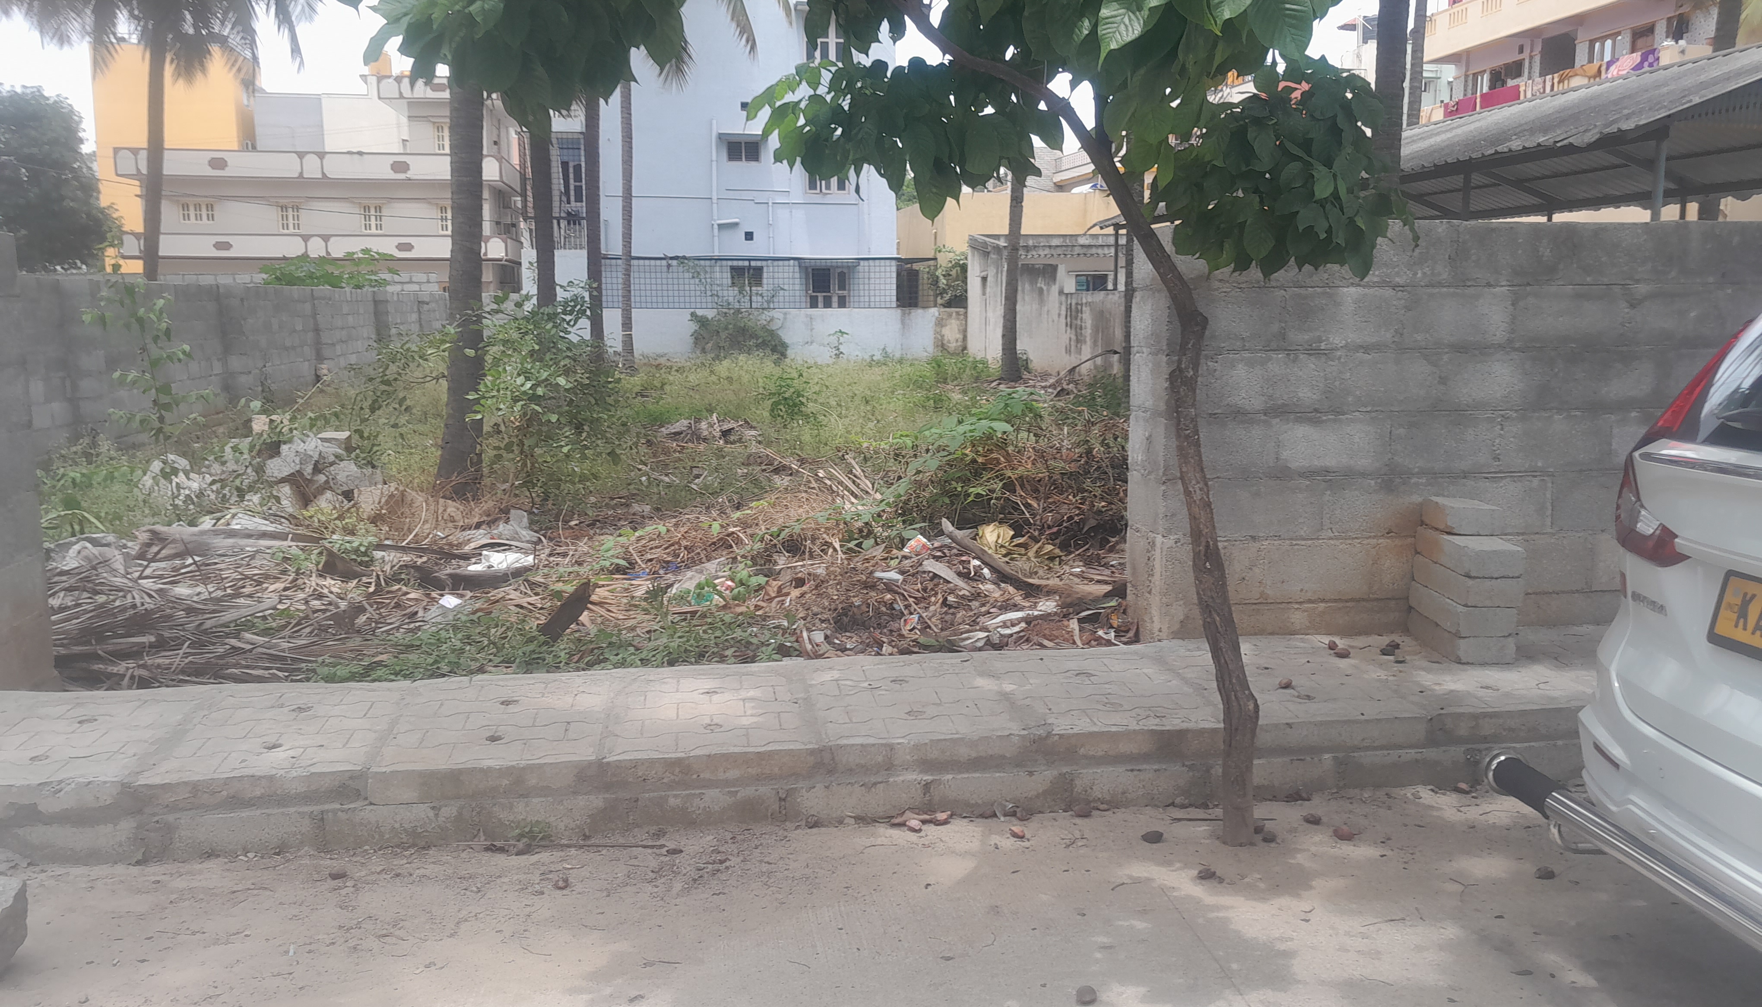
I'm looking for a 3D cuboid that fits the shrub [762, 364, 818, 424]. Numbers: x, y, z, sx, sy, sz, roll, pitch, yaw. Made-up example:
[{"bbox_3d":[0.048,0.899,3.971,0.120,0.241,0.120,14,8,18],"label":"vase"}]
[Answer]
[{"bbox_3d":[-0.910,-1.048,13.484,0.560,0.590,0.520,0,8,0],"label":"shrub"}]

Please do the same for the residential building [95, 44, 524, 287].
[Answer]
[{"bbox_3d":[-23.200,-12.470,57.128,15.600,11.400,10.000,-1,8,-8],"label":"residential building"}]

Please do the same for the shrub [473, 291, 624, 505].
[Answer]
[{"bbox_3d":[-2.020,-0.663,8.489,0.860,1.240,0.800,0,8,0],"label":"shrub"}]

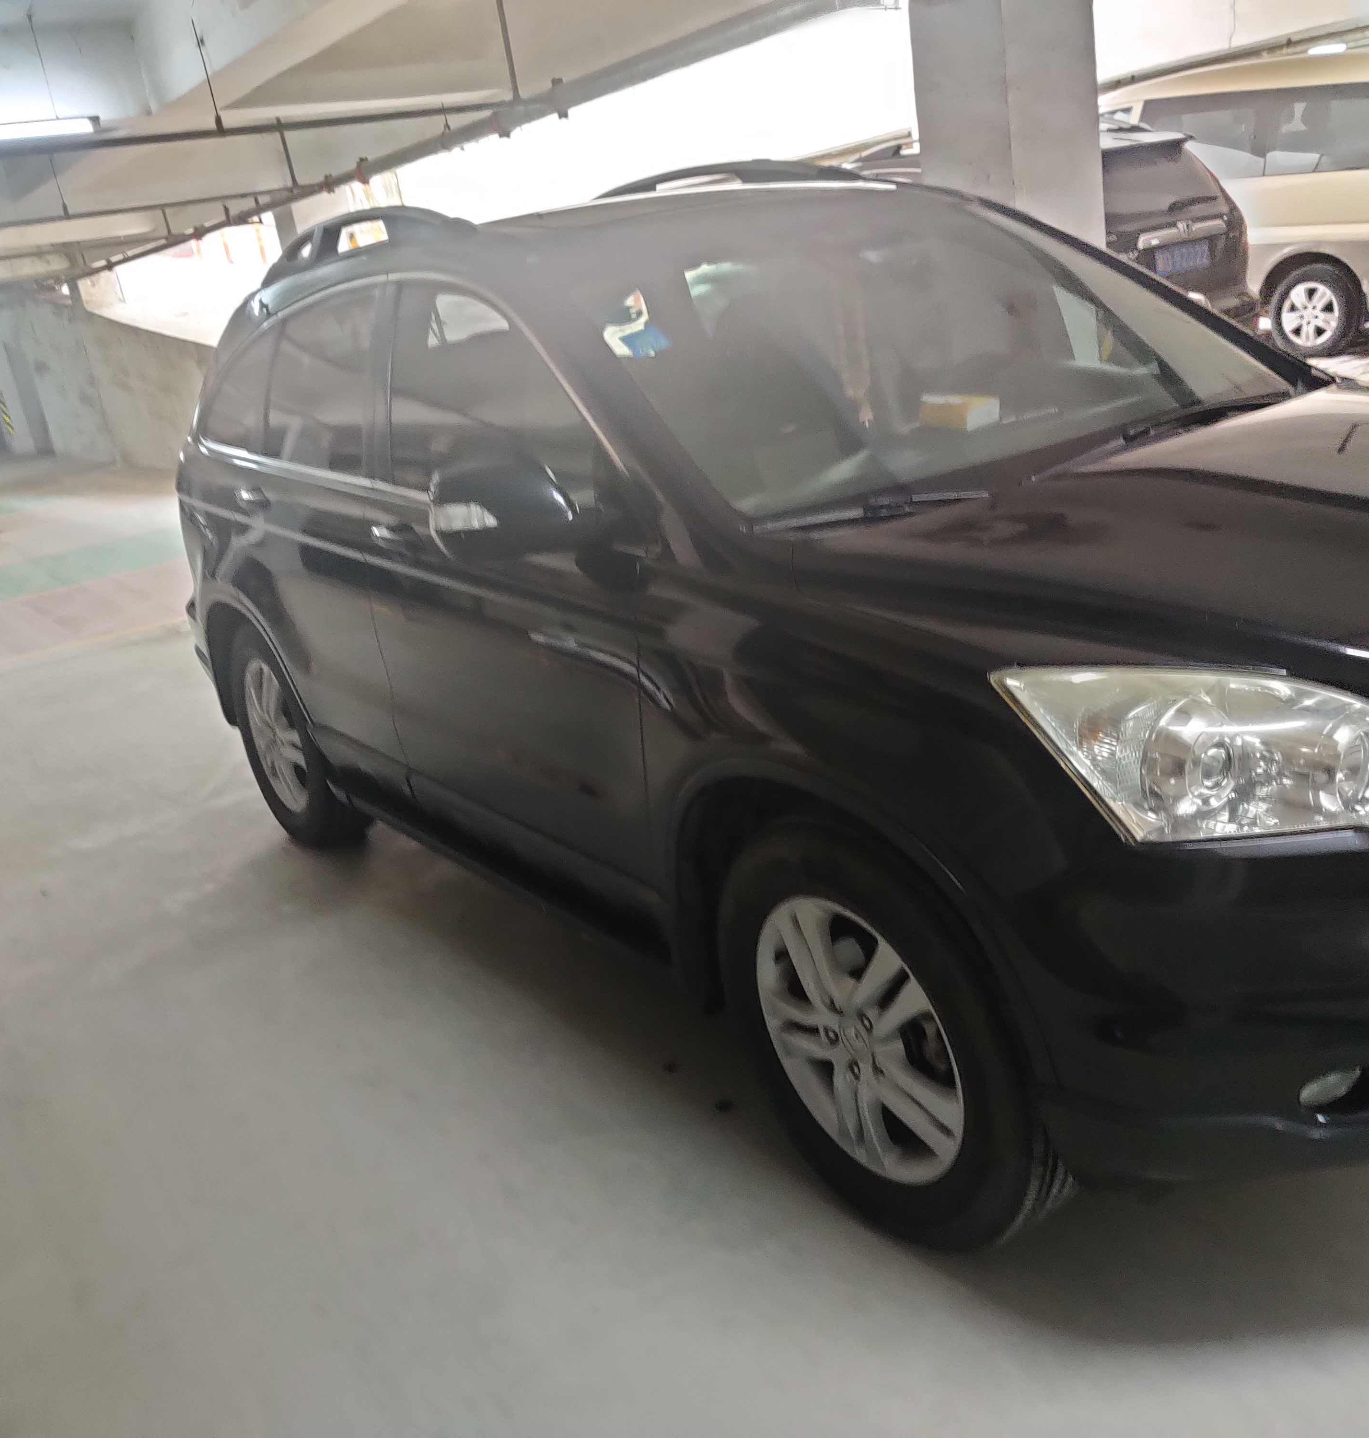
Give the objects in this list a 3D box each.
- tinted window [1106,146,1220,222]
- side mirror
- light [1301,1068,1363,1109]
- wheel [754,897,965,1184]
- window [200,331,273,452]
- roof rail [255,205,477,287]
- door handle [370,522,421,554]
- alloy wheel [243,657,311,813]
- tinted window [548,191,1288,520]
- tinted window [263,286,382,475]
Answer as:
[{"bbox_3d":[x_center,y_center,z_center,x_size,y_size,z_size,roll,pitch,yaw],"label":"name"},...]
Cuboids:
[{"bbox_3d":[2.515,-2.900,8.133,1.200,0.480,0.170,-19,-15,-30],"label":"tinted window"},{"bbox_3d":[-0.293,-0.348,2.492,0.225,0.170,0.155,-19,20,-30],"label":"side mirror"},{"bbox_3d":[0.780,0.444,1.805,0.095,0.070,0.060,-14,18,-16],"label":"light"},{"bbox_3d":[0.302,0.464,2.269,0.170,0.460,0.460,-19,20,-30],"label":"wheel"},{"bbox_3d":[-1.249,-0.924,4.208,0.080,0.330,0.550,5,6,-30],"label":"window"},{"bbox_3d":[-0.837,-1.163,3.680,0.080,0.110,1.370,-19,20,-30],"label":"roof rail"},{"bbox_3d":[-0.599,-0.377,3.100,0.055,0.045,0.205,-19,20,-30],"label":"door handle"},{"bbox_3d":[-1.147,0.033,4.409,0.170,0.460,0.460,-19,20,-30],"label":"alloy wheel"},{"bbox_3d":[0.418,-0.833,2.961,1.400,0.120,0.970,-19,53,-30],"label":"tinted window"},{"bbox_3d":[-0.893,-0.823,3.649,0.060,0.420,0.730,5,7,-35],"label":"tinted window"}]

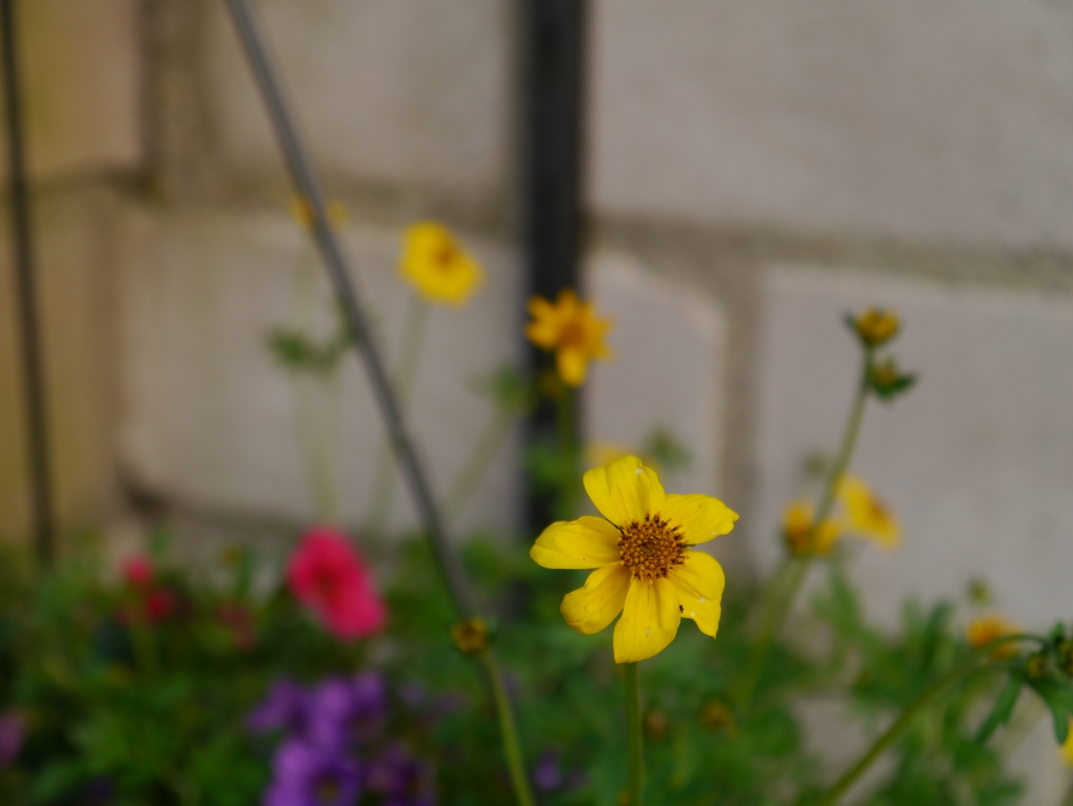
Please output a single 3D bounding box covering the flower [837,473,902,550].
[{"bbox_3d":[0.125,0.041,0.770,0.012,0.029,0.029,-37,-6,27],"label":"flower"}]

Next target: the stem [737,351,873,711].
[{"bbox_3d":[0.075,0.038,0.570,0.009,0.118,0.008,16,25,0],"label":"stem"}]

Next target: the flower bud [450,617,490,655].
[{"bbox_3d":[-0.015,0.055,0.480,0.009,0.009,0.009,1,13,0],"label":"flower bud"}]

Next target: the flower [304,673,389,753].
[{"bbox_3d":[-0.063,0.102,0.680,0.027,0.026,0.018,1,13,0],"label":"flower"}]

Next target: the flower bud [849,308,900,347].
[{"bbox_3d":[0.086,-0.019,0.520,0.013,0.011,0.013,7,9,0],"label":"flower bud"}]

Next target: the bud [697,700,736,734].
[{"bbox_3d":[0.055,0.095,0.620,0.011,0.011,0.011,0,14,0],"label":"bud"}]

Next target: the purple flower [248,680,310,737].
[{"bbox_3d":[-0.077,0.092,0.620,0.021,0.019,0.012,3,-26,21],"label":"purple flower"}]

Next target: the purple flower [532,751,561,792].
[{"bbox_3d":[0.003,0.113,0.630,0.010,0.013,0.009,1,13,0],"label":"purple flower"}]

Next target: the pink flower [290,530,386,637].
[{"bbox_3d":[-0.062,0.056,0.630,0.034,0.036,0.017,-5,-19,-38],"label":"pink flower"}]

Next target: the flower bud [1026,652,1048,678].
[{"bbox_3d":[0.114,0.060,0.465,0.005,0.006,0.006,1,13,0],"label":"flower bud"}]

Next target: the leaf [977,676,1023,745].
[{"bbox_3d":[0.105,0.070,0.465,0.006,0.018,0.006,30,0,0],"label":"leaf"}]

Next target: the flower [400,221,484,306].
[{"bbox_3d":[-0.031,-0.045,0.660,0.029,0.029,0.012,-5,-25,-36],"label":"flower"}]

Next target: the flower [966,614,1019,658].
[{"bbox_3d":[0.125,0.064,0.560,0.019,0.012,0.016,2,53,16],"label":"flower"}]

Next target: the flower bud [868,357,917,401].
[{"bbox_3d":[0.094,-0.006,0.540,0.012,0.011,0.011,1,13,0],"label":"flower bud"}]

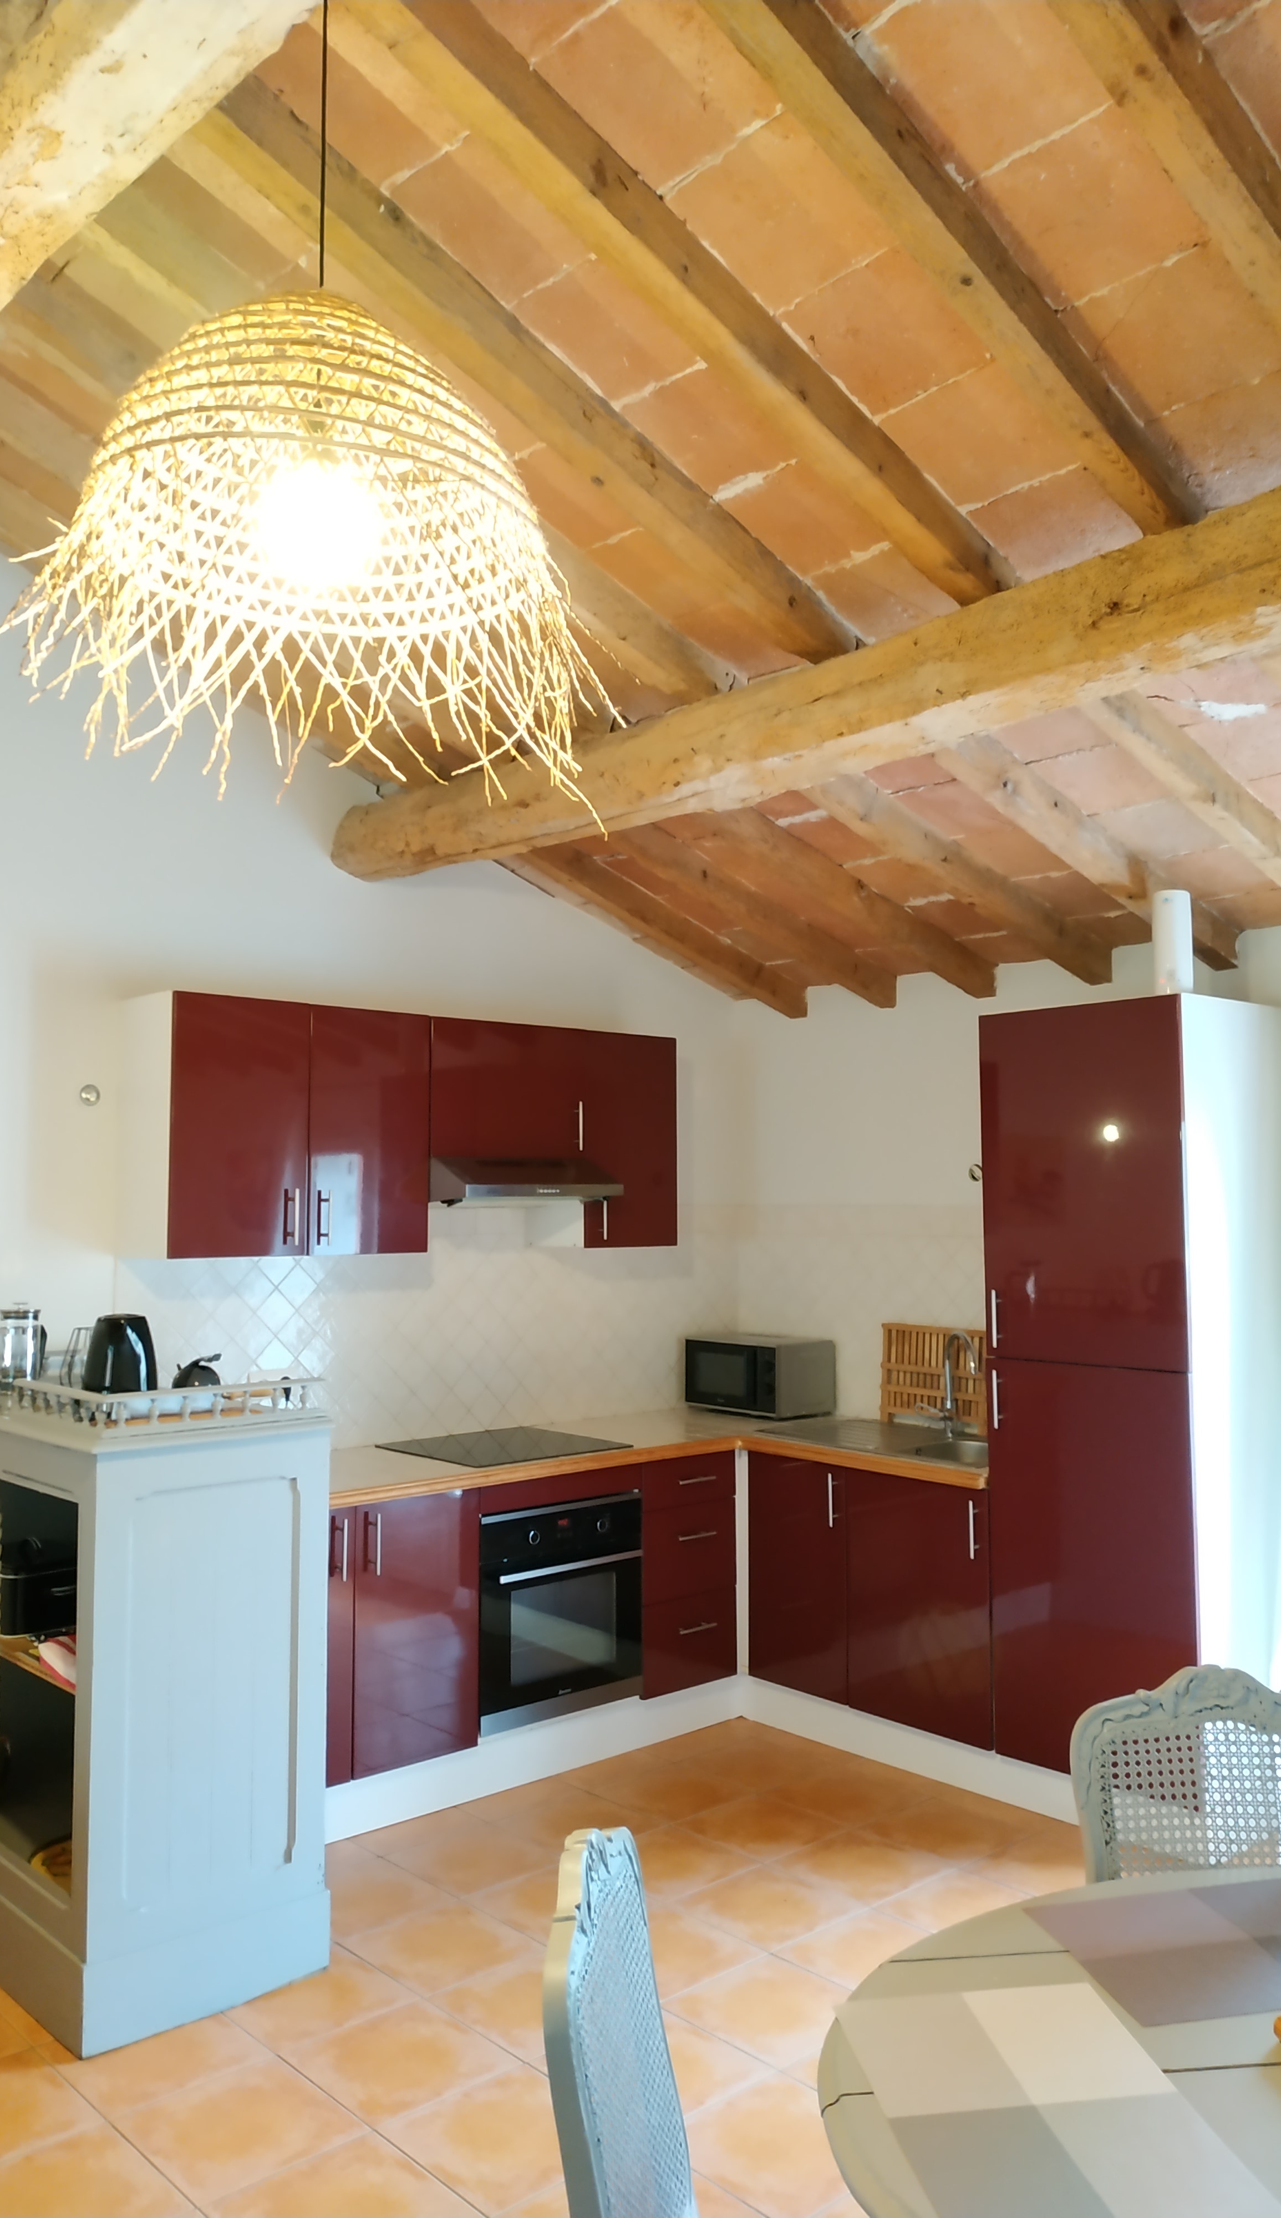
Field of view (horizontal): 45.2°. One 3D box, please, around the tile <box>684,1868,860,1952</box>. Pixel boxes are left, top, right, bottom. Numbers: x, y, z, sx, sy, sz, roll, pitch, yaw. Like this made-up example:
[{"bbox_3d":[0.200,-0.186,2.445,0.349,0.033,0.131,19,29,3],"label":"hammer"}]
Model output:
[{"bbox_3d":[0.297,1.839,3.542,0.327,0.010,0.327,4,-6,-42],"label":"tile"}]

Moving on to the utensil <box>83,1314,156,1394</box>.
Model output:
[{"bbox_3d":[-1.096,0.542,3.237,0.155,0.210,0.170,2,-5,-18],"label":"utensil"}]

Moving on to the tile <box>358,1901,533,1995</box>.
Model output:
[{"bbox_3d":[-0.423,1.841,3.381,0.328,0.010,0.328,4,-6,-42],"label":"tile"}]

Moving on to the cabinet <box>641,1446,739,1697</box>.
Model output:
[{"bbox_3d":[-0.027,1.456,4.990,0.400,0.700,0.580,4,-6,-42],"label":"cabinet"}]

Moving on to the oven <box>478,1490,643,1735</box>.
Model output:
[{"bbox_3d":[-0.399,1.461,4.645,0.597,0.600,0.570,4,-6,-42],"label":"oven"}]

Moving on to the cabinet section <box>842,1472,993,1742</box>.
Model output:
[{"bbox_3d":[1.005,1.424,4.602,0.570,0.709,0.518,4,-6,-42],"label":"cabinet section"}]

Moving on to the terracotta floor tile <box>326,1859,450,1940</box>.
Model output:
[{"bbox_3d":[-0.643,1.860,3.628,0.328,0.010,0.328,4,-6,-42],"label":"terracotta floor tile"}]

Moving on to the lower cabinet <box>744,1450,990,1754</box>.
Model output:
[{"bbox_3d":[0.860,1.431,4.723,0.570,0.700,0.905,4,-6,-42],"label":"lower cabinet"}]

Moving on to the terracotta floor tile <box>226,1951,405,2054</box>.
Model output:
[{"bbox_3d":[-0.675,1.802,3.122,0.327,0.010,0.327,4,-6,-42],"label":"terracotta floor tile"}]

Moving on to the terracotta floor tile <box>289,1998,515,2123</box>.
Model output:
[{"bbox_3d":[-0.453,1.806,2.914,0.328,0.010,0.328,4,-6,-42],"label":"terracotta floor tile"}]

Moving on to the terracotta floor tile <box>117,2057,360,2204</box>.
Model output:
[{"bbox_3d":[-0.700,1.790,2.697,0.328,0.010,0.328,4,-6,-42],"label":"terracotta floor tile"}]

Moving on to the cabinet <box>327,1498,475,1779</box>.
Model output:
[{"bbox_3d":[-0.929,1.379,4.154,0.800,0.700,0.570,4,-6,-42],"label":"cabinet"}]

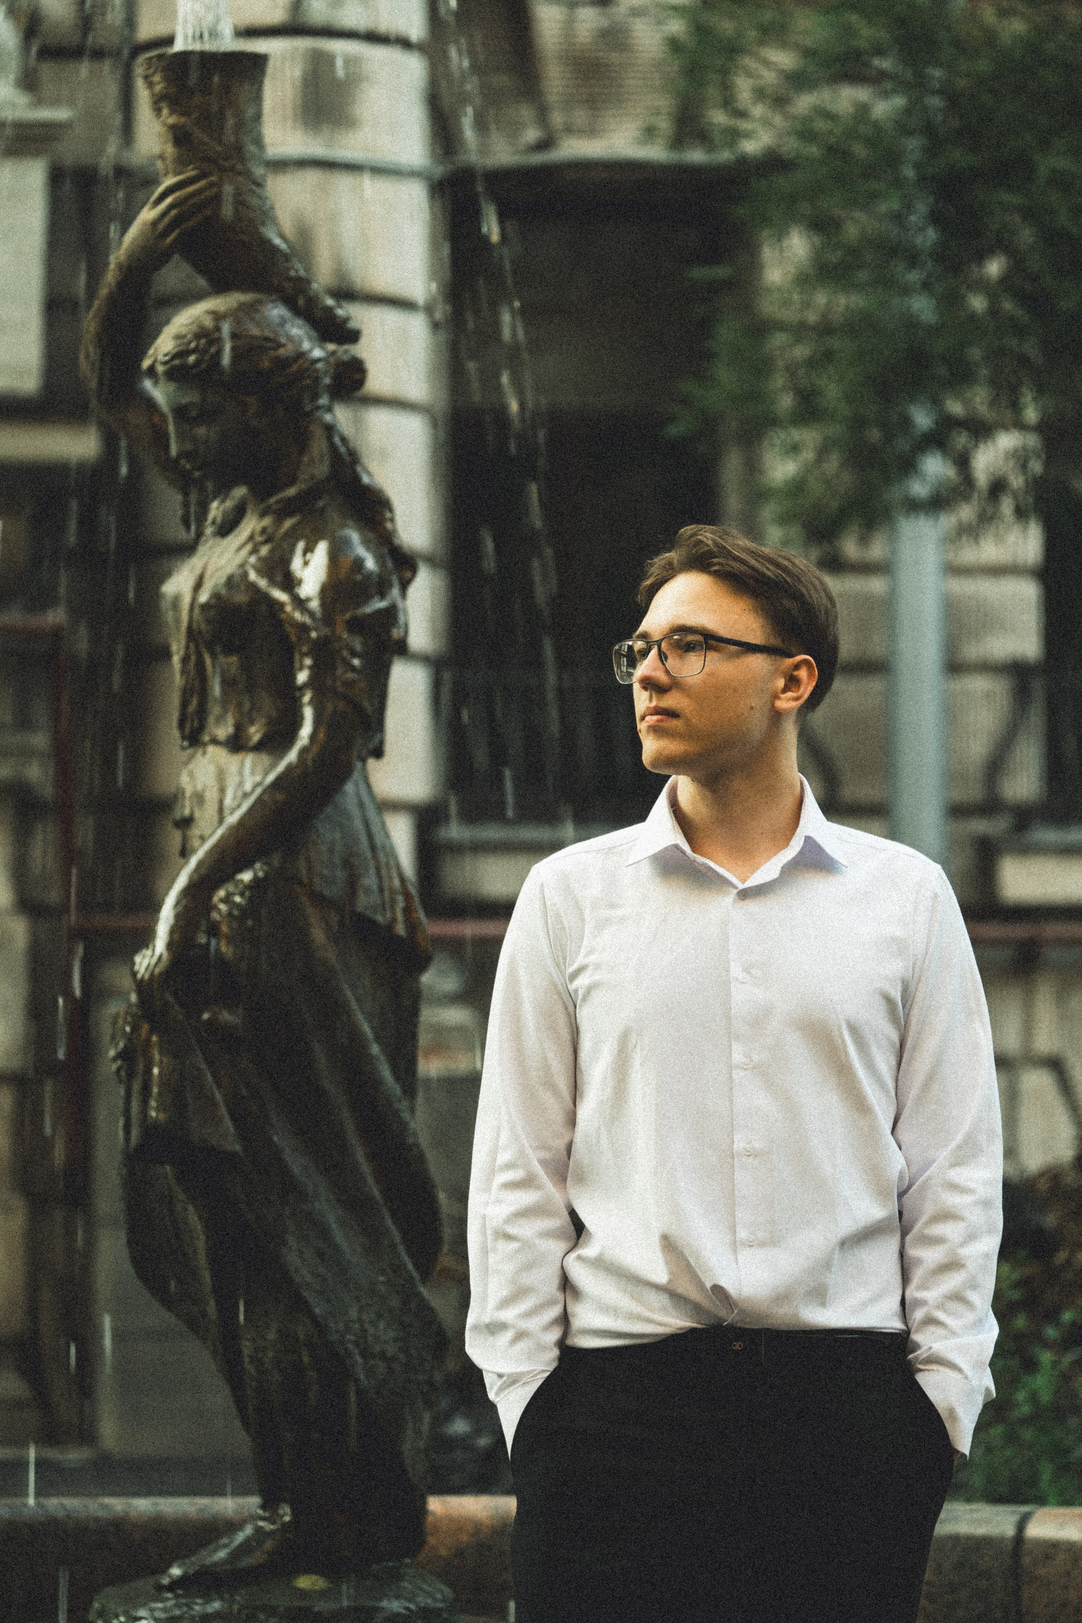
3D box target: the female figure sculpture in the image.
[{"bbox_3d":[-0.338,0.084,9.100,0.440,1.720,0.490,0,0,-25],"label":"female figure sculpture"}]

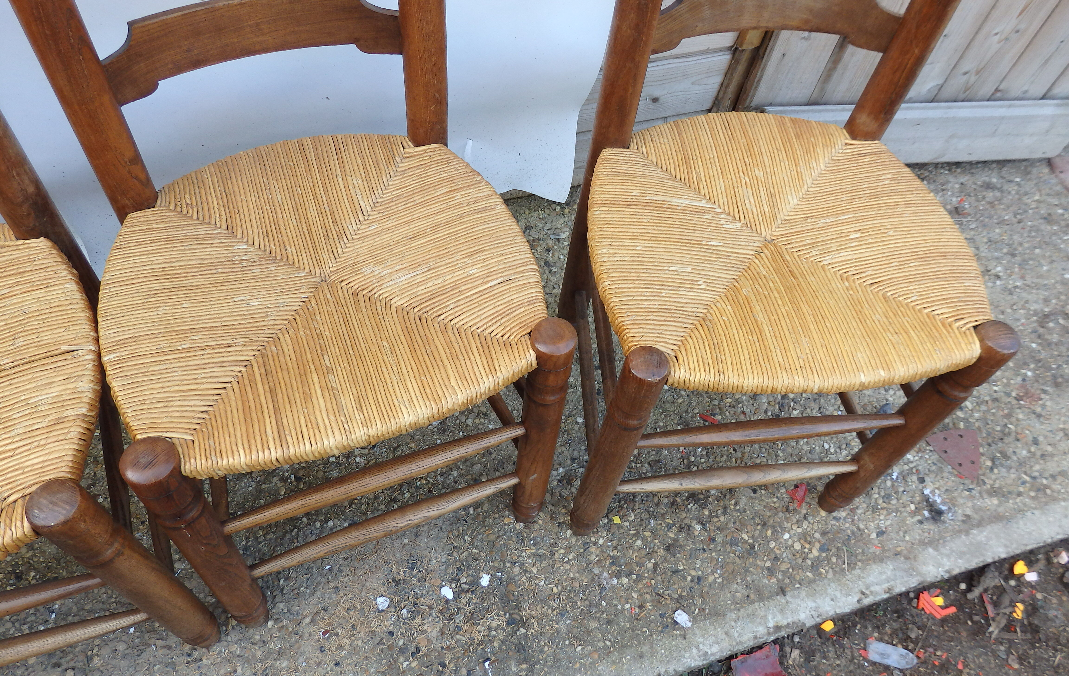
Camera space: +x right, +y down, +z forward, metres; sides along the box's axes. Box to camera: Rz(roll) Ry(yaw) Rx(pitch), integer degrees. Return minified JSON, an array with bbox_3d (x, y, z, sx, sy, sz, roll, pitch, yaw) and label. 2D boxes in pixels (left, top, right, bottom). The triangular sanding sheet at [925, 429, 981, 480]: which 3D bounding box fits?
[{"bbox_3d":[0.675,0.173,1.244,0.087,0.004,0.097,24,56,11],"label":"triangular sanding sheet"}]

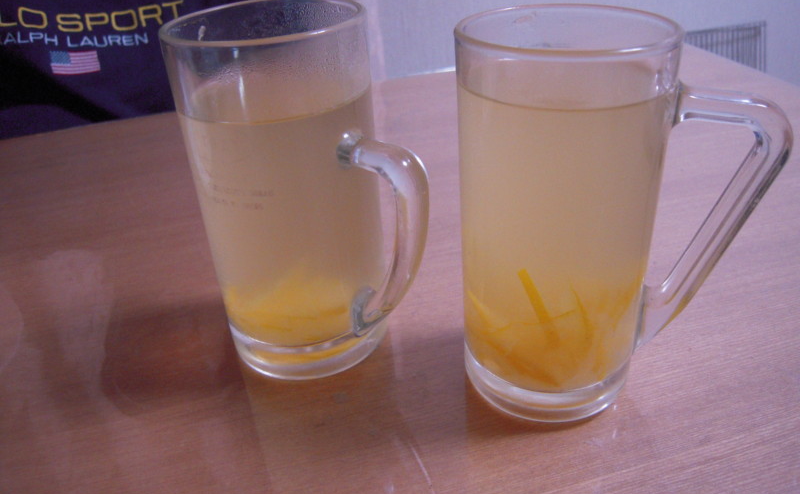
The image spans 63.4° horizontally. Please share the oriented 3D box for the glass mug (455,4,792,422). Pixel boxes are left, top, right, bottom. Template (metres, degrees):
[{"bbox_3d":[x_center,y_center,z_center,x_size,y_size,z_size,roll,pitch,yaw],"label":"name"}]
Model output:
[{"bbox_3d":[0.076,-0.007,0.248,0.110,0.148,0.074,12,35,25],"label":"glass mug"}]

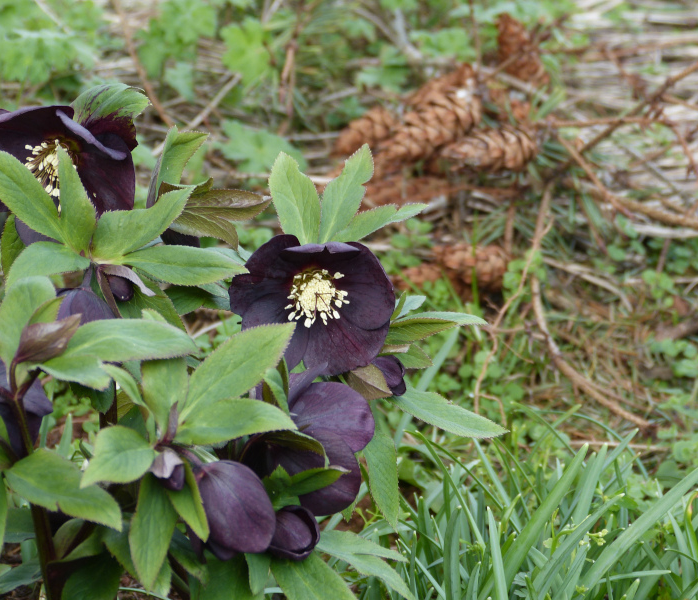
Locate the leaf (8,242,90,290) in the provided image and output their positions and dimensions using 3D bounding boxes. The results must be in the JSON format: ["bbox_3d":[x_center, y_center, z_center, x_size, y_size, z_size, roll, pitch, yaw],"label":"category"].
[{"bbox_3d":[-0.125,-0.014,1.230,0.039,0.010,0.024,-21,34,-30],"label":"leaf"}]

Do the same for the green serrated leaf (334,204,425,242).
[{"bbox_3d":[0.012,-0.033,1.350,0.053,0.009,0.017,-22,65,-13],"label":"green serrated leaf"}]

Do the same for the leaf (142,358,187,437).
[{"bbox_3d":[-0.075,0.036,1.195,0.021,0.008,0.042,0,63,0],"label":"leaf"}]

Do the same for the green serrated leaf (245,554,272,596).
[{"bbox_3d":[-0.038,0.113,1.235,0.012,0.006,0.026,-4,70,-2],"label":"green serrated leaf"}]

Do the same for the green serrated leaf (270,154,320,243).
[{"bbox_3d":[-0.023,-0.044,1.285,0.020,0.044,0.009,-12,-12,-2],"label":"green serrated leaf"}]

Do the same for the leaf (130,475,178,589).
[{"bbox_3d":[-0.080,0.094,1.210,0.021,0.049,0.009,2,-6,6],"label":"leaf"}]

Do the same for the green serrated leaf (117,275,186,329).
[{"bbox_3d":[-0.082,0.001,1.225,0.041,0.008,0.021,39,61,-3],"label":"green serrated leaf"}]

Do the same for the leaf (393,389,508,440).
[{"bbox_3d":[0.045,0.052,1.345,0.058,0.009,0.018,21,51,0],"label":"leaf"}]

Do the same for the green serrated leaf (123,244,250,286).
[{"bbox_3d":[-0.069,-0.015,1.240,0.052,0.009,0.022,7,49,6],"label":"green serrated leaf"}]

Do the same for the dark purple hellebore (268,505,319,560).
[{"bbox_3d":[-0.024,0.095,1.215,0.020,0.020,0.027,-11,40,-39],"label":"dark purple hellebore"}]

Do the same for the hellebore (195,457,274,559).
[{"bbox_3d":[-0.050,0.093,1.305,0.032,0.034,0.042,-26,80,-40],"label":"hellebore"}]

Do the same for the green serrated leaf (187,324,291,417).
[{"bbox_3d":[-0.049,0.031,1.310,0.066,0.010,0.026,-38,63,-18],"label":"green serrated leaf"}]

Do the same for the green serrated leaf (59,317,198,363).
[{"bbox_3d":[-0.088,0.016,1.180,0.057,0.010,0.023,4,41,4],"label":"green serrated leaf"}]

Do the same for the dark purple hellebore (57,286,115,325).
[{"bbox_3d":[-0.112,0.008,1.270,0.029,0.029,0.029,8,59,6],"label":"dark purple hellebore"}]

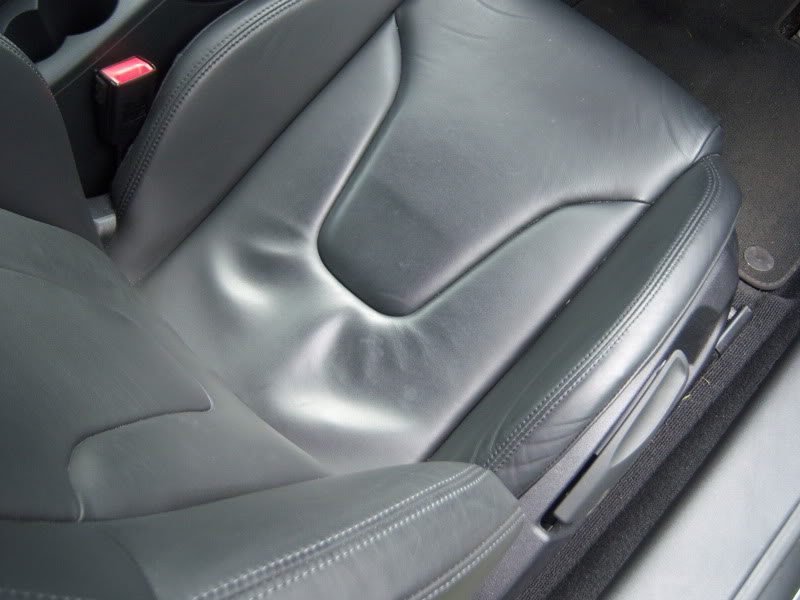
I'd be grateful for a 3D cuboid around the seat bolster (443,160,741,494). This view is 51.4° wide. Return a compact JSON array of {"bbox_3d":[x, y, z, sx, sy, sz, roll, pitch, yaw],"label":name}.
[{"bbox_3d":[0.175,0.040,0.769,0.086,0.102,0.407,39,83,13],"label":"seat bolster"}]

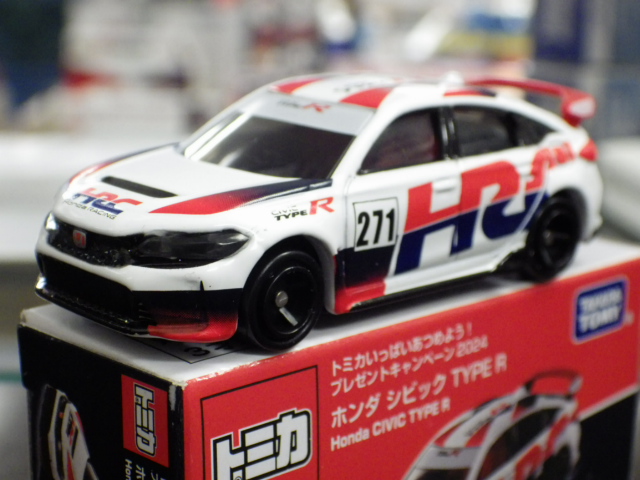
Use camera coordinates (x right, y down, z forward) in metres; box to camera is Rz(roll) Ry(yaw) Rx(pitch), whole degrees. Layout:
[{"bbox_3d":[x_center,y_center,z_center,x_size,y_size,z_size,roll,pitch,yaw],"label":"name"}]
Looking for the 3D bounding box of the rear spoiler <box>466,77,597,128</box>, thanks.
[{"bbox_3d":[0.026,-0.018,0.172,0.006,0.005,0.021,-11,17,-41],"label":"rear spoiler"}]

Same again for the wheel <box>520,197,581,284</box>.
[{"bbox_3d":[0.027,0.000,0.160,0.010,0.010,0.004,-11,17,-41],"label":"wheel"}]

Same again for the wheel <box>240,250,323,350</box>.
[{"bbox_3d":[-0.005,0.006,0.132,0.010,0.010,0.004,-11,17,-41],"label":"wheel"}]

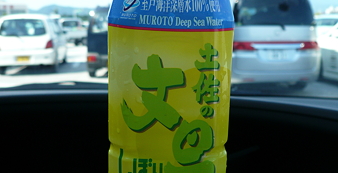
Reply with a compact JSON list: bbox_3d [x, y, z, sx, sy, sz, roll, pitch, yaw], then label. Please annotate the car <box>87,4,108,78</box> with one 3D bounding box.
[{"bbox_3d":[-1.393,-1.311,10.233,1.500,1.710,3.420,-1,11,-8],"label":"car"}]

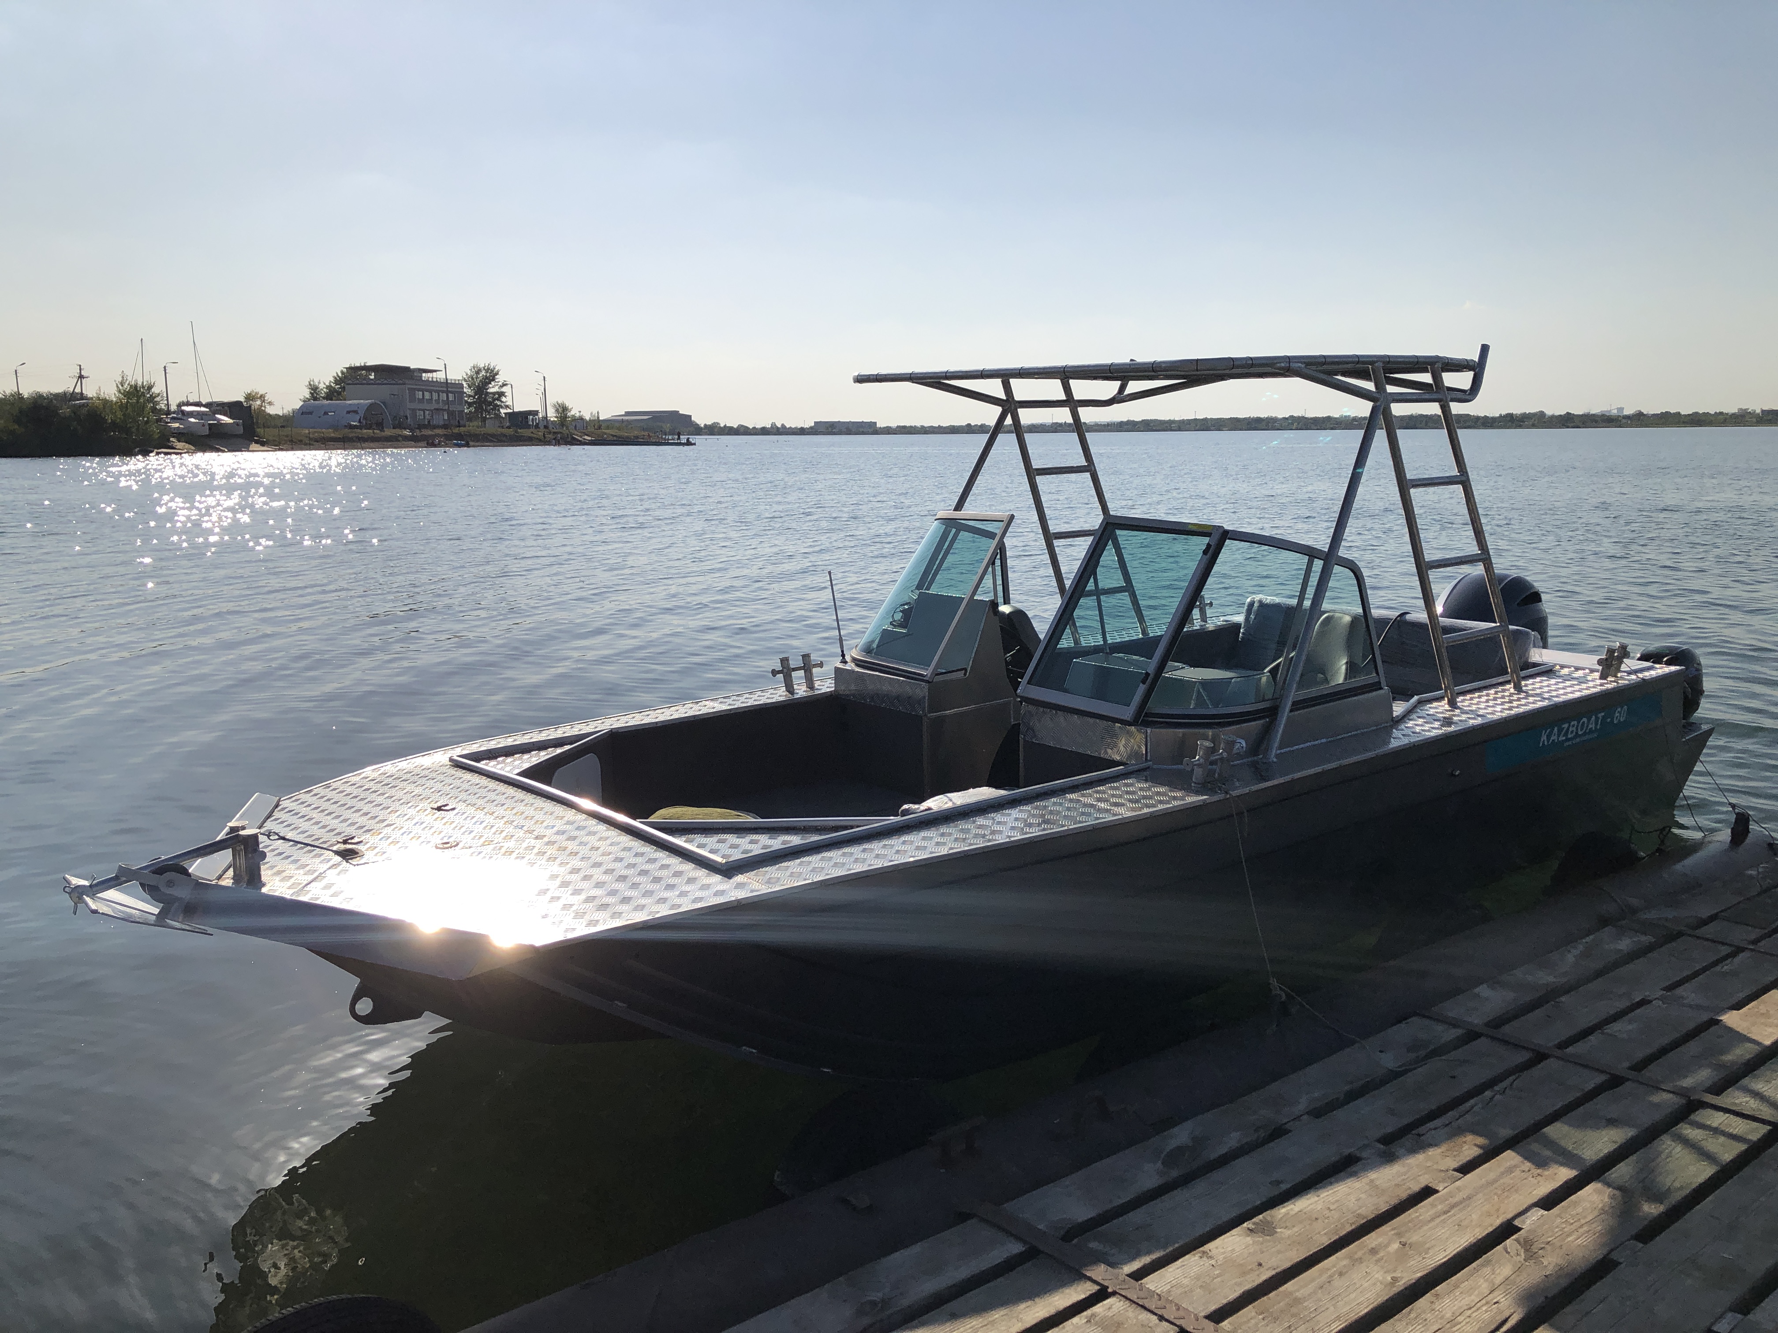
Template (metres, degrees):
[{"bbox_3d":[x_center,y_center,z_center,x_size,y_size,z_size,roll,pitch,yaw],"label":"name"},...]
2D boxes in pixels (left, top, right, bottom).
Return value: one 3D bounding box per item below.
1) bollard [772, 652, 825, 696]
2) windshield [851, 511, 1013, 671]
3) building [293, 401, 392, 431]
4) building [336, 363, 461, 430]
[{"bbox_3d":[-0.361,0.026,5.881,0.250,0.165,0.060,-8,12,-40],"label":"bollard"},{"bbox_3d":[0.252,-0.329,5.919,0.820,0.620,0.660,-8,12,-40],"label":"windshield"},{"bbox_3d":[-79.235,-36.486,208.487,12.300,4.400,7.800,2,10,14],"label":"building"},{"bbox_3d":[-76.003,-42.418,225.806,11.400,10.000,16.500,2,10,14],"label":"building"}]

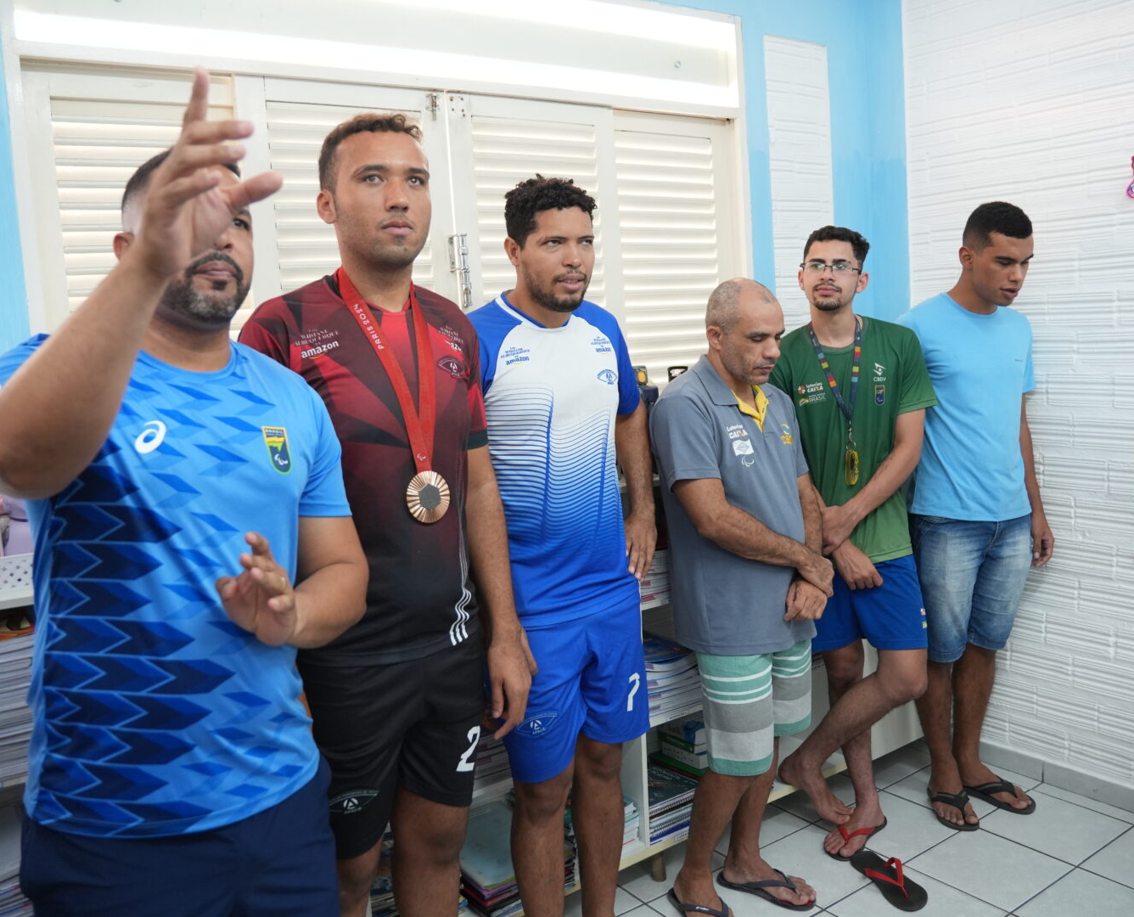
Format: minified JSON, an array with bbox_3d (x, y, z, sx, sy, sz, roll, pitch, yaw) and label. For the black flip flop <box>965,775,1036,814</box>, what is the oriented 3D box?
[{"bbox_3d":[1.289,0.985,2.876,0.100,0.055,0.265,-9,9,-36],"label":"black flip flop"}]

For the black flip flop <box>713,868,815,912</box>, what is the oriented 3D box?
[{"bbox_3d":[0.514,1.102,2.485,0.268,0.060,0.105,0,6,32],"label":"black flip flop"}]

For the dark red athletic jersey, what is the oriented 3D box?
[{"bbox_3d":[-0.312,0.012,1.632,0.490,0.630,0.260,-8,7,-40],"label":"dark red athletic jersey"}]

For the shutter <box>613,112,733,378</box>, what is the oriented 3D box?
[{"bbox_3d":[0.309,-0.546,2.680,0.440,0.830,0.040,-9,9,-34],"label":"shutter"}]

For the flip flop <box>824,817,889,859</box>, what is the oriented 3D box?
[{"bbox_3d":[0.822,1.040,2.680,0.280,0.055,0.100,-10,10,-39],"label":"flip flop"}]

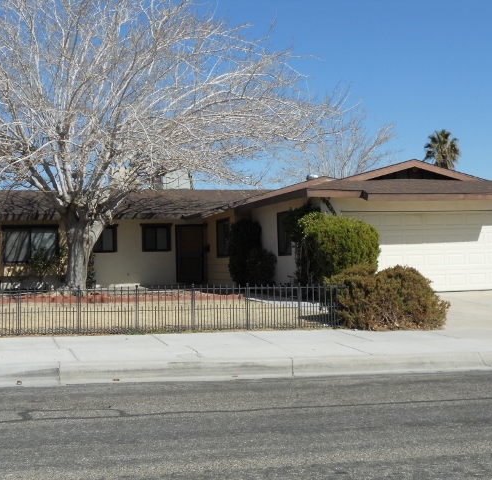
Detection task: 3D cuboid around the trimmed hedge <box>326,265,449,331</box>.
[{"bbox_3d":[2.490,1.012,15.780,2.150,1.120,1.800,-1,-1,-17],"label":"trimmed hedge"}]

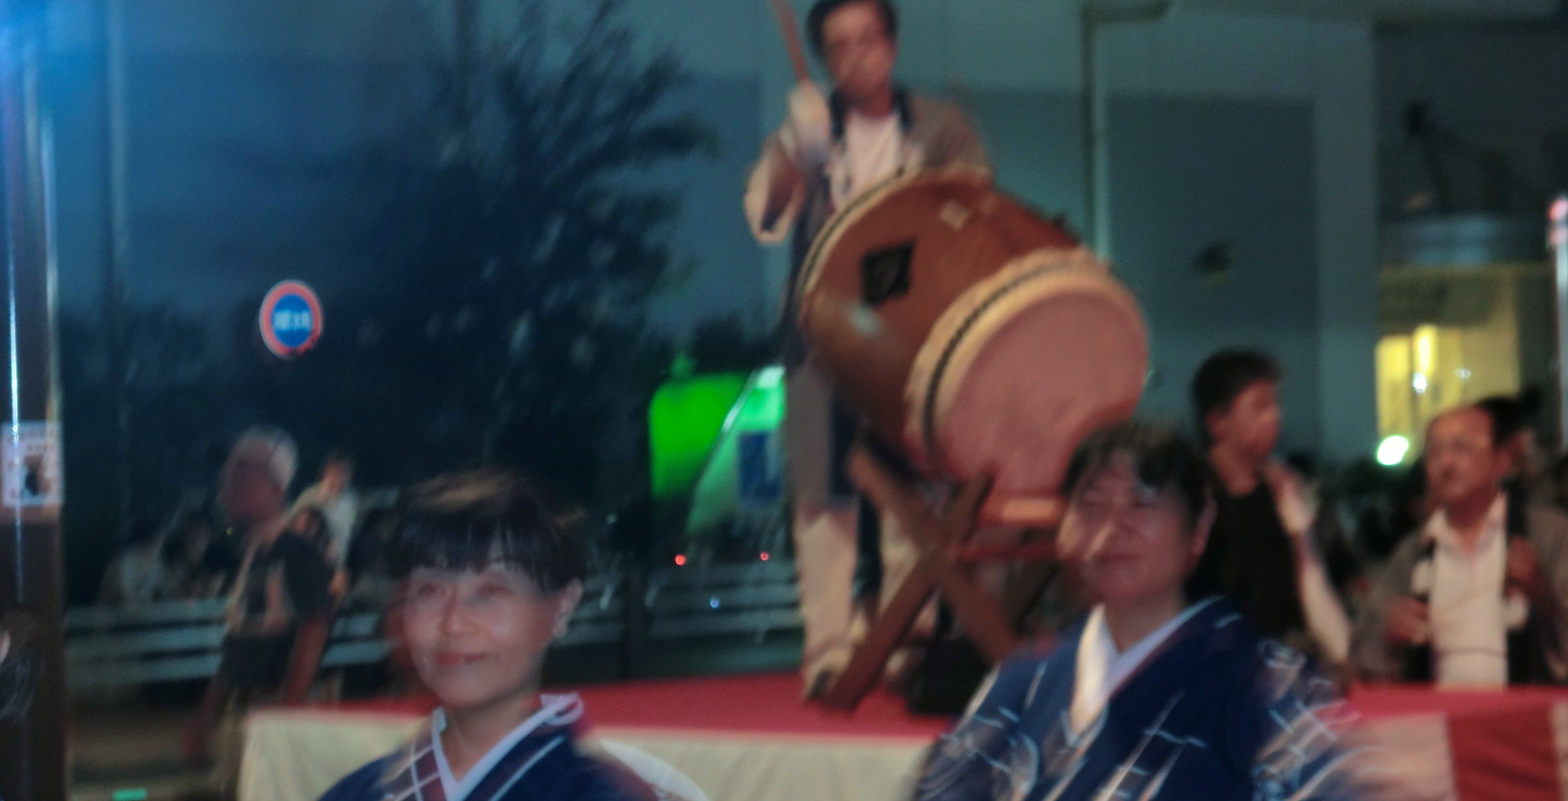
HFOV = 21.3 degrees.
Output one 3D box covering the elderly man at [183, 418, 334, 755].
[{"bbox_3d":[-1.538,0.905,12.100,0.470,1.650,0.500,-1,0,-28],"label":"elderly man"}]

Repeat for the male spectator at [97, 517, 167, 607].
[{"bbox_3d":[-3.328,1.195,21.300,0.500,1.220,0.620,-1,0,-18],"label":"male spectator"}]

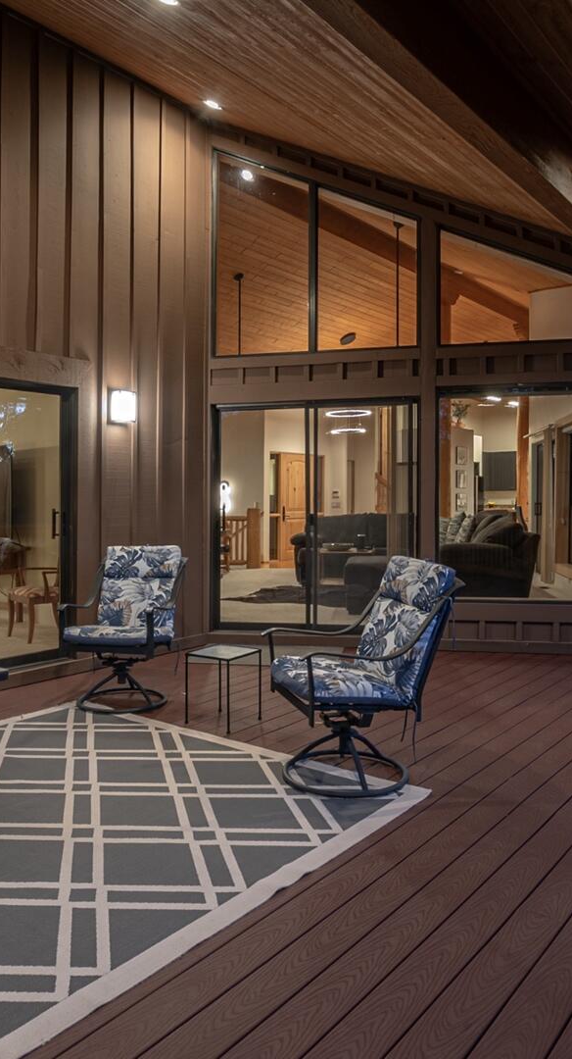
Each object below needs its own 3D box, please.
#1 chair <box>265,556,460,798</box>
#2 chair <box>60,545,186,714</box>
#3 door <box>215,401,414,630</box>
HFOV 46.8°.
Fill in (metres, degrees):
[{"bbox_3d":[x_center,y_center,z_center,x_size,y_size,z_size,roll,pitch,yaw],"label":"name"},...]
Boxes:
[{"bbox_3d":[0.345,0.645,3.180,0.780,0.980,0.630,0,1,-16],"label":"chair"},{"bbox_3d":[-1.060,0.600,4.420,0.630,0.980,0.760,1,1,14],"label":"chair"},{"bbox_3d":[0.265,-0.135,5.980,1.860,2.060,0.100,0,1,10],"label":"door"}]

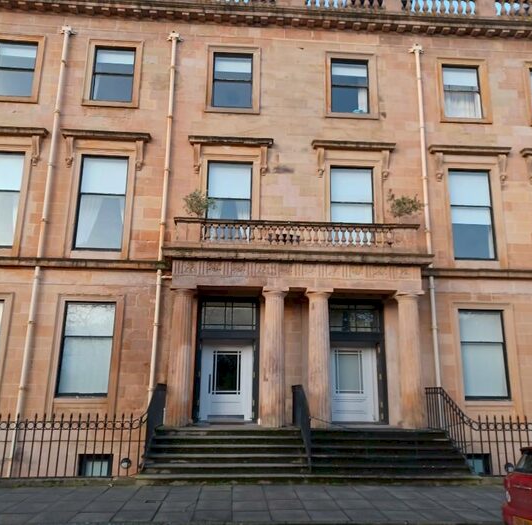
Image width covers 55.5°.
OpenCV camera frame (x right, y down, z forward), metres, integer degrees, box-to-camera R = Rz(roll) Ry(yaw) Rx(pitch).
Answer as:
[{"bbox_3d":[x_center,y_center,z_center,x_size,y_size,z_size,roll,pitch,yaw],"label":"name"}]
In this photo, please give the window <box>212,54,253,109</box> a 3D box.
[{"bbox_3d":[-1.056,-5.779,16.197,1.271,1.939,0.160,2,-14,-4],"label":"window"}]

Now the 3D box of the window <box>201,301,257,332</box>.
[{"bbox_3d":[-1.072,1.565,14.717,1.636,0.894,0.099,2,-14,-3],"label":"window"}]

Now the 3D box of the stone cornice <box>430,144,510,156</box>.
[{"bbox_3d":[6.363,-3.470,15.839,2.623,0.178,0.330,2,-14,-4],"label":"stone cornice"}]

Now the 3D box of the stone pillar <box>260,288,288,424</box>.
[{"bbox_3d":[0.231,2.479,13.338,0.704,3.536,0.690,2,-14,-3],"label":"stone pillar"}]

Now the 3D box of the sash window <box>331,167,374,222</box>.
[{"bbox_3d":[2.596,-1.521,15.060,1.316,2.828,0.200,1,-14,-4],"label":"sash window"}]

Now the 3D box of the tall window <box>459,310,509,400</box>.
[{"bbox_3d":[6.222,2.632,14.369,1.314,2.514,0.157,2,-14,-3],"label":"tall window"}]

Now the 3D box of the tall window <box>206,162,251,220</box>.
[{"bbox_3d":[-1.063,-1.651,14.922,1.304,2.866,0.138,2,-14,-3],"label":"tall window"}]

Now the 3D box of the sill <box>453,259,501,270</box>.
[{"bbox_3d":[6.330,0.123,15.267,1.437,0.277,0.240,2,-14,-4],"label":"sill"}]

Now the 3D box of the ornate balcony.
[{"bbox_3d":[0.840,-0.446,13.866,6.950,1.200,1.470,1,-14,-4],"label":"ornate balcony"}]

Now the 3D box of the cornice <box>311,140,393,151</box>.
[{"bbox_3d":[2.703,-3.570,15.605,2.605,0.159,0.330,2,-14,-4],"label":"cornice"}]

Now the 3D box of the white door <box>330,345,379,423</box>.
[{"bbox_3d":[2.528,3.587,15.071,1.438,2.216,0.079,2,-14,-3],"label":"white door"}]

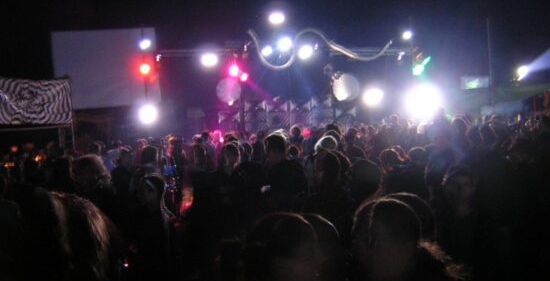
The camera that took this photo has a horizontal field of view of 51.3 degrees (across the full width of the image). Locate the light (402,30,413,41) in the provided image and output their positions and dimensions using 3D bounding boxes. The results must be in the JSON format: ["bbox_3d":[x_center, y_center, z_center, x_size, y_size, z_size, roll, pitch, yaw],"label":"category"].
[{"bbox_3d":[4.863,-3.854,21.000,0.367,0.367,0.367,-2,3,8],"label":"light"}]

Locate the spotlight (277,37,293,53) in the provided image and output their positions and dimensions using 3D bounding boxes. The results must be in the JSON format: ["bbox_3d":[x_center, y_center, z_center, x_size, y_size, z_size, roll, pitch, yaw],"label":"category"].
[{"bbox_3d":[0.324,-3.272,19.500,0.436,0.436,0.420,-3,3,1],"label":"spotlight"}]

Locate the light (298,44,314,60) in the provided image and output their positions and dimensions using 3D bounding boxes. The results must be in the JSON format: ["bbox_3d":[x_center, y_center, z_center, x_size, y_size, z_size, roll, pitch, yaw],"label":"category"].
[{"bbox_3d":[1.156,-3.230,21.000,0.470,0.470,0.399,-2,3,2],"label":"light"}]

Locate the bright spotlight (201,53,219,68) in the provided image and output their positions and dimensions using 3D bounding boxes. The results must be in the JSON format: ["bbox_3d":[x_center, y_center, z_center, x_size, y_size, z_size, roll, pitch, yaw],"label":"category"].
[{"bbox_3d":[-2.118,-2.587,18.500,0.466,0.414,0.420,-3,3,-3],"label":"bright spotlight"}]

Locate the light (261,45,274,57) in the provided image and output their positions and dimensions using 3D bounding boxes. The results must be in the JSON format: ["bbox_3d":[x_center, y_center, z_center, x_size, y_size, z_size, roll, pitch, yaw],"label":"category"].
[{"bbox_3d":[-0.290,-3.067,19.500,0.350,0.350,0.420,-3,3,0],"label":"light"}]

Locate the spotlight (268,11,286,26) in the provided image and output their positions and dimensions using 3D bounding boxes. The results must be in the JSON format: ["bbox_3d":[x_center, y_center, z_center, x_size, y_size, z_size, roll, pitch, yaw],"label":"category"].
[{"bbox_3d":[0.085,-4.158,19.500,0.491,0.436,0.420,-3,3,0],"label":"spotlight"}]

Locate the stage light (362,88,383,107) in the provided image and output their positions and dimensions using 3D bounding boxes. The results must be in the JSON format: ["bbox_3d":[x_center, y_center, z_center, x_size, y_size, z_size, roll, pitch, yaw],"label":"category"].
[{"bbox_3d":[3.443,-1.503,20.000,0.538,0.440,0.458,-2,3,6],"label":"stage light"}]

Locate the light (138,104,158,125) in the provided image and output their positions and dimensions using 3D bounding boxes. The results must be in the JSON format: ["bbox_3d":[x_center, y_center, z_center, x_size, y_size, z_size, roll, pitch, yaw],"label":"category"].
[{"bbox_3d":[-3.869,-0.795,17.500,0.489,0.489,0.420,-3,3,-6],"label":"light"}]

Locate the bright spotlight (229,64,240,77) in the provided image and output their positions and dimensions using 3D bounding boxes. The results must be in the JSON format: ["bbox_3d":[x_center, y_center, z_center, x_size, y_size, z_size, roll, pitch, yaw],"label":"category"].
[{"bbox_3d":[-1.451,-2.508,20.500,0.408,0.408,0.408,-3,3,-2],"label":"bright spotlight"}]

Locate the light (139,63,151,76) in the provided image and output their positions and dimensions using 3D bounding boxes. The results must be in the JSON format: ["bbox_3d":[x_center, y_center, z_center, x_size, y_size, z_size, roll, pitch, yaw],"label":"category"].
[{"bbox_3d":[-4.789,-2.606,21.000,0.418,0.488,0.418,-3,3,-8],"label":"light"}]

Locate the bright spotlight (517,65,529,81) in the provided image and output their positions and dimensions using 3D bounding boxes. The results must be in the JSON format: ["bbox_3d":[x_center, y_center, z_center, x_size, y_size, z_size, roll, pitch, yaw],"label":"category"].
[{"bbox_3d":[9.516,-2.614,22.000,0.373,0.584,0.438,0,4,41],"label":"bright spotlight"}]

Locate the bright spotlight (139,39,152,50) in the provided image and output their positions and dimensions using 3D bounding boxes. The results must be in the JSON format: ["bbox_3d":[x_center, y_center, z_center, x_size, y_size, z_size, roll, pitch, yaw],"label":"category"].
[{"bbox_3d":[-3.961,-2.936,17.500,0.350,0.350,0.420,-3,3,-6],"label":"bright spotlight"}]

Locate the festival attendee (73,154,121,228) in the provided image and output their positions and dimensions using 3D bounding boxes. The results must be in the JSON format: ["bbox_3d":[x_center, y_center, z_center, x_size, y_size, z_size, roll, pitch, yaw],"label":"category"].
[{"bbox_3d":[-1.192,0.943,3.947,0.480,1.700,0.320,-2,3,9],"label":"festival attendee"}]

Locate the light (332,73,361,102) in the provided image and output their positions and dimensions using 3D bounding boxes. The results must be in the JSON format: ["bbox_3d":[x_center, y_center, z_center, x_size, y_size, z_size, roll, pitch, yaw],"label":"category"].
[{"bbox_3d":[2.562,-1.899,20.500,0.973,1.043,0.800,-2,3,4],"label":"light"}]

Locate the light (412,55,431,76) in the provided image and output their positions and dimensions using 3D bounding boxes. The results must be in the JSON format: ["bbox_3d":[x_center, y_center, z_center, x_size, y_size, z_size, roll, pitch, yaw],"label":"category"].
[{"bbox_3d":[5.249,-2.687,20.500,0.500,0.520,0.420,-4,3,-17],"label":"light"}]

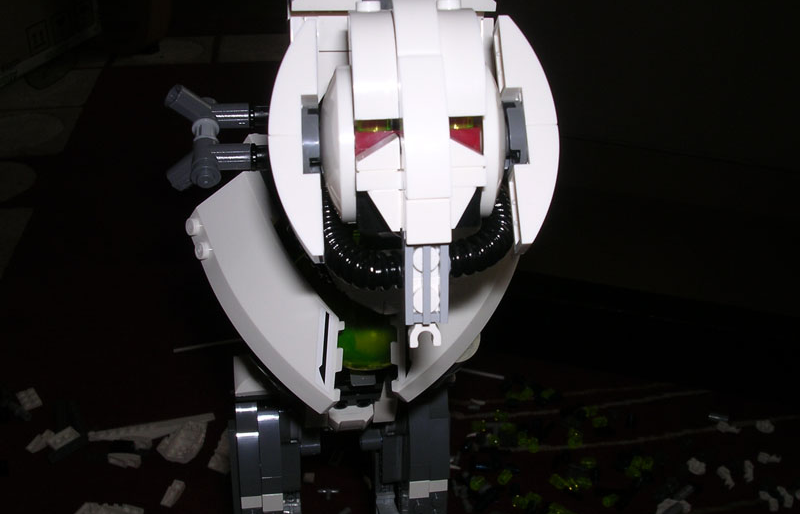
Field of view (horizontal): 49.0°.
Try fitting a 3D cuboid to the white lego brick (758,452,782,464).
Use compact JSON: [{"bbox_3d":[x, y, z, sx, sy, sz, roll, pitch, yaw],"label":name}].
[{"bbox_3d":[0.268,0.145,0.635,0.017,0.006,0.008,2,28,4],"label":"white lego brick"}]

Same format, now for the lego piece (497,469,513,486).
[{"bbox_3d":[0.073,0.155,0.616,0.007,0.007,0.011,22,35,35],"label":"lego piece"}]

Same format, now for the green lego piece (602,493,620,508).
[{"bbox_3d":[0.144,0.165,0.596,0.011,0.007,0.007,-16,32,-27],"label":"green lego piece"}]

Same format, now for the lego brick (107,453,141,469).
[{"bbox_3d":[-0.197,0.147,0.630,0.024,0.009,0.009,2,28,5],"label":"lego brick"}]

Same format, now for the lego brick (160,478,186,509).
[{"bbox_3d":[-0.155,0.162,0.602,0.008,0.009,0.024,7,29,13],"label":"lego brick"}]

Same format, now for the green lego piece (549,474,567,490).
[{"bbox_3d":[0.110,0.157,0.613,0.007,0.007,0.011,-22,35,-35],"label":"green lego piece"}]

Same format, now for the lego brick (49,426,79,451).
[{"bbox_3d":[-0.248,0.133,0.648,0.009,0.006,0.024,20,34,33],"label":"lego brick"}]

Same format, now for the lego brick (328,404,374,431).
[{"bbox_3d":[-0.017,0.056,0.311,0.016,0.005,0.011,-4,28,-7],"label":"lego brick"}]

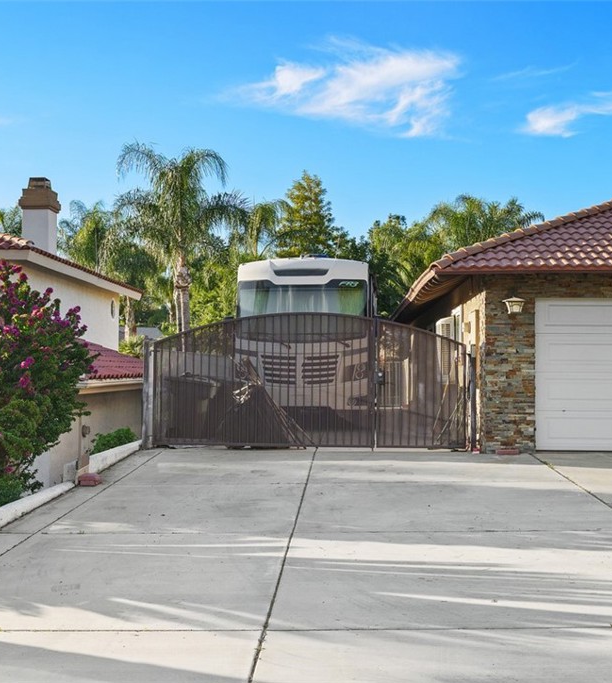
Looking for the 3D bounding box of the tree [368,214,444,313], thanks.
[{"bbox_3d":[2.750,-0.900,26.000,2.600,5.000,2.600,0,0,0],"label":"tree"}]

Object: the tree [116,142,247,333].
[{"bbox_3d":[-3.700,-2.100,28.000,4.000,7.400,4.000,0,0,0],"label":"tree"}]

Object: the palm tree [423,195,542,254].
[{"bbox_3d":[5.150,-1.250,27.000,3.700,5.700,3.700,0,0,0],"label":"palm tree"}]

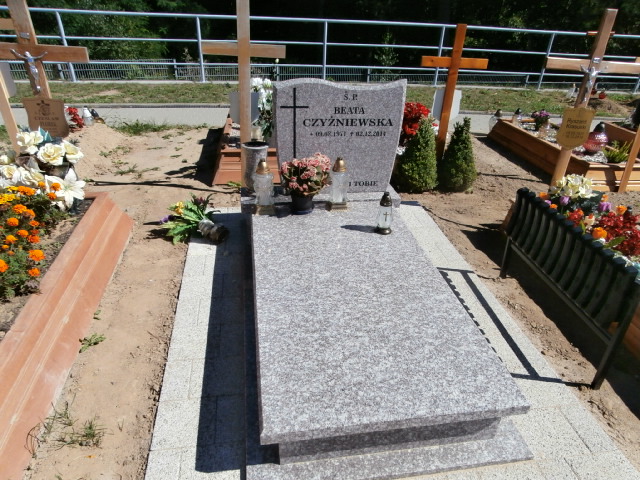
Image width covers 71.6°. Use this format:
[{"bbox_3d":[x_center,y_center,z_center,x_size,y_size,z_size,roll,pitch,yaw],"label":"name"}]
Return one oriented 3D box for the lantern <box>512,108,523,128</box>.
[{"bbox_3d":[2.032,-1.246,4.534,0.100,0.185,0.100,-3,31,-9],"label":"lantern"}]

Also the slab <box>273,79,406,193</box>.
[{"bbox_3d":[0.101,-0.607,2.646,0.739,0.664,0.101,-2,30,-9],"label":"slab"}]

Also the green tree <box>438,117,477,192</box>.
[{"bbox_3d":[1.140,-0.679,3.528,0.310,0.560,0.310,-3,31,-9],"label":"green tree"}]

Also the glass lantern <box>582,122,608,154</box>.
[{"bbox_3d":[2.497,-0.919,3.964,0.220,0.259,0.220,-2,30,-9],"label":"glass lantern"}]

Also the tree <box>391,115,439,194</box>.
[{"bbox_3d":[0.779,-0.675,3.423,0.344,0.563,0.344,-2,30,-9],"label":"tree"}]

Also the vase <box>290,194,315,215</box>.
[{"bbox_3d":[-0.100,-0.226,2.630,0.130,0.115,0.130,-3,31,-9],"label":"vase"}]

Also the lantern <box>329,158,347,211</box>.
[{"bbox_3d":[0.109,-0.322,2.514,0.116,0.301,0.116,-2,30,-9],"label":"lantern"}]

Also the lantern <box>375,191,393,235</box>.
[{"bbox_3d":[0.344,-0.141,2.292,0.091,0.228,0.091,-2,30,-9],"label":"lantern"}]

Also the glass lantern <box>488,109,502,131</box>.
[{"bbox_3d":[1.998,-1.336,4.999,0.150,0.265,0.150,-3,31,-9],"label":"glass lantern"}]

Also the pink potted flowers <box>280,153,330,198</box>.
[{"bbox_3d":[-0.093,-0.370,2.545,0.290,0.250,0.260,-3,31,-9],"label":"pink potted flowers"}]

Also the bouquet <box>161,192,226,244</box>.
[{"bbox_3d":[-0.710,-0.128,2.696,0.395,0.202,0.353,20,34,27],"label":"bouquet"}]

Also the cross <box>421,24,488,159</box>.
[{"bbox_3d":[1.064,-1.099,3.614,0.540,1.190,0.080,-3,31,-9],"label":"cross"}]

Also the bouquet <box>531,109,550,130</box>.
[{"bbox_3d":[2.239,-1.211,4.484,0.175,0.180,0.170,-3,31,-9],"label":"bouquet"}]

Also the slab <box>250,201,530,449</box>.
[{"bbox_3d":[0.141,0.193,2.095,0.880,0.046,1.585,-3,31,-9],"label":"slab"}]

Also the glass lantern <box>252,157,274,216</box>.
[{"bbox_3d":[-0.303,-0.293,2.424,0.122,0.306,0.122,-2,30,-9],"label":"glass lantern"}]

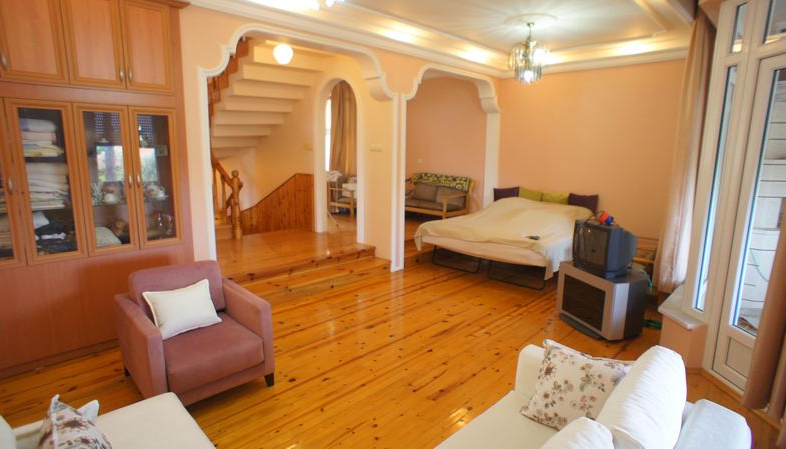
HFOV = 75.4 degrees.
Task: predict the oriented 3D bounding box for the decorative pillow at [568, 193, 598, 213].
[{"bbox_3d":[2.672,-0.238,7.167,0.160,0.370,0.440,-8,13,-44],"label":"decorative pillow"}]

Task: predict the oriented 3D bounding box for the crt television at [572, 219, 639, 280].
[{"bbox_3d":[1.983,0.202,4.716,0.390,0.435,0.485,-2,10,-20],"label":"crt television"}]

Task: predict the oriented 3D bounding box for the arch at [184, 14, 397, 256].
[{"bbox_3d":[-0.875,-0.589,5.514,0.280,2.680,2.660,8,12,39],"label":"arch"}]

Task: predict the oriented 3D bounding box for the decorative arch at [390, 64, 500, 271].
[{"bbox_3d":[0.787,-0.853,7.484,0.280,2.650,2.500,8,12,39],"label":"decorative arch"}]

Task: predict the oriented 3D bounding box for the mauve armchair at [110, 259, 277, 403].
[{"bbox_3d":[-1.336,0.696,3.411,0.760,0.770,0.860,-8,13,-43],"label":"mauve armchair"}]

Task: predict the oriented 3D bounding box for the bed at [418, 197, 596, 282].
[{"bbox_3d":[1.566,0.142,7.112,1.850,0.820,1.950,9,12,40],"label":"bed"}]

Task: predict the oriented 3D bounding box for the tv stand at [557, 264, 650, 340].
[{"bbox_3d":[1.969,0.670,4.767,0.450,0.515,0.710,-3,10,-22],"label":"tv stand"}]

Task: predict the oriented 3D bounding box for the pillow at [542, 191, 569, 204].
[{"bbox_3d":[2.380,-0.272,7.523,0.160,0.360,0.440,-8,13,-44],"label":"pillow"}]

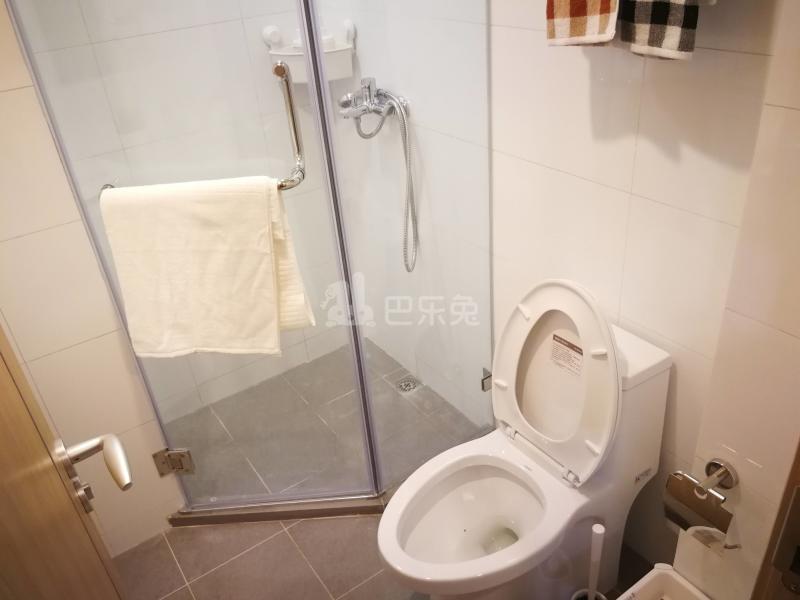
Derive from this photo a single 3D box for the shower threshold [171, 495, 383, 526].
[{"bbox_3d":[-0.372,0.640,1.927,0.662,0.040,0.072,-4,30,2],"label":"shower threshold"}]

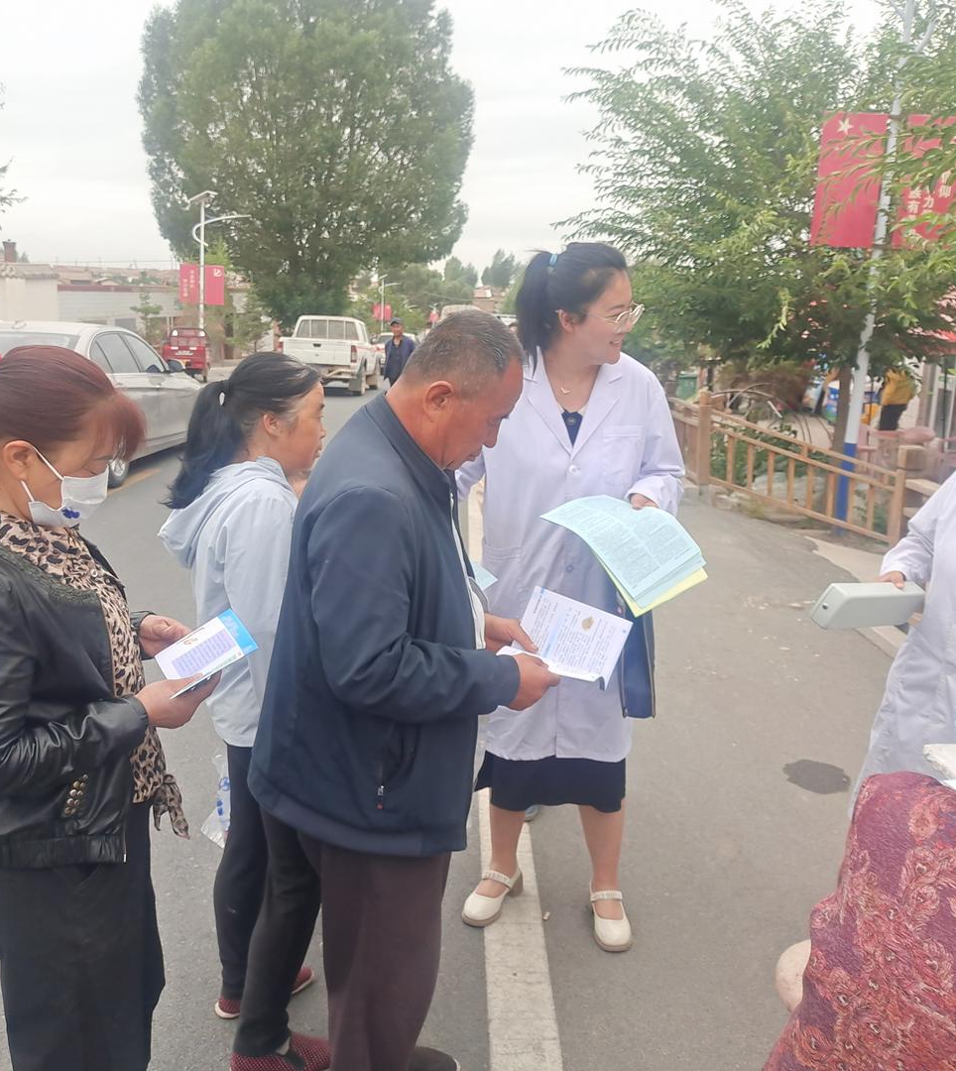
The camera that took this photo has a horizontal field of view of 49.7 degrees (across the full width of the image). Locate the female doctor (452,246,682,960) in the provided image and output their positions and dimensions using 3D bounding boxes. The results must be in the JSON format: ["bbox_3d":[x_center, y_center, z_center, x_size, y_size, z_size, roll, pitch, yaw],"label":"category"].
[{"bbox_3d":[0.196,0.192,2.546,0.530,1.740,0.420,3,11,-2],"label":"female doctor"}]

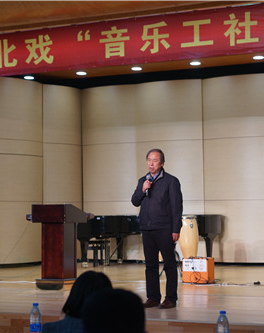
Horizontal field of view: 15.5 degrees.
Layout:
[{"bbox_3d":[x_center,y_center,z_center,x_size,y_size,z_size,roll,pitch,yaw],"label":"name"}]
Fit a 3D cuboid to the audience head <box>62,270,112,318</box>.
[{"bbox_3d":[-0.223,0.638,4.850,0.225,0.240,0.245,-2,-3,28],"label":"audience head"}]

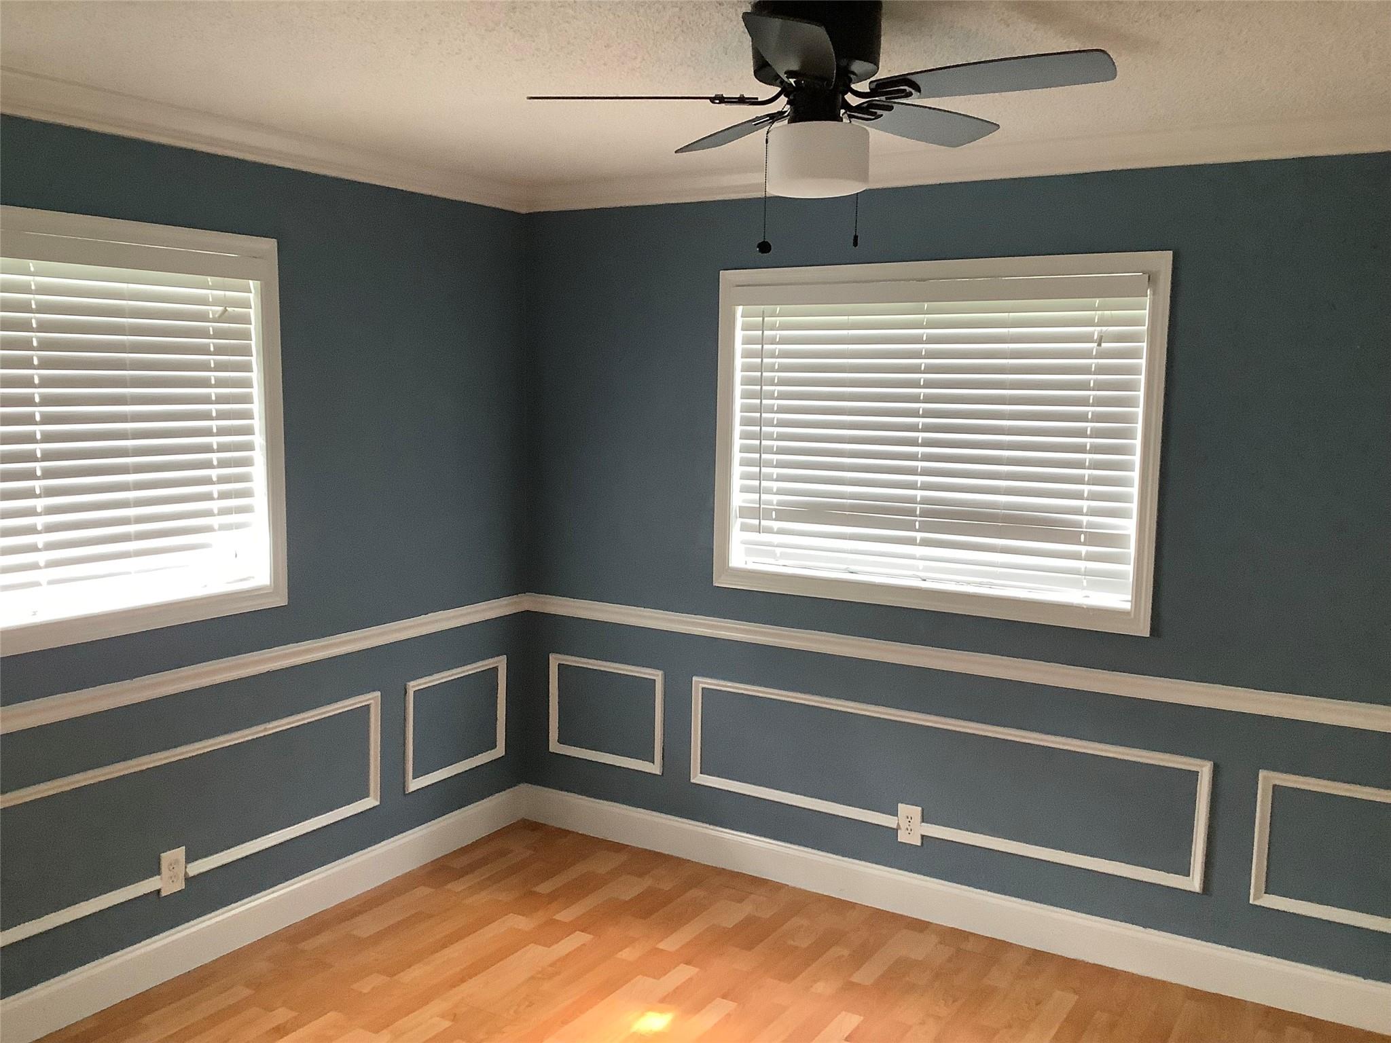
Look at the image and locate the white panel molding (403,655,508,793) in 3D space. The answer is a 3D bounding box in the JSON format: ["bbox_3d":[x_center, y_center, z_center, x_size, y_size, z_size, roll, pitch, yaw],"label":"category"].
[{"bbox_3d":[-0.838,0.718,4.455,0.020,0.383,0.515,5,8,31],"label":"white panel molding"}]

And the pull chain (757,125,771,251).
[{"bbox_3d":[0.126,-0.606,2.273,0.027,0.228,0.027,1,7,3],"label":"pull chain"}]

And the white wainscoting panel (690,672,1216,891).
[{"bbox_3d":[0.711,0.800,3.940,1.704,0.380,0.020,5,8,31],"label":"white wainscoting panel"}]

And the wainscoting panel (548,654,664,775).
[{"bbox_3d":[-0.338,0.707,4.579,0.509,0.380,0.020,5,8,31],"label":"wainscoting panel"}]

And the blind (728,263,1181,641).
[{"bbox_3d":[0.683,-0.258,3.850,1.443,1.071,0.045,5,8,31],"label":"blind"}]

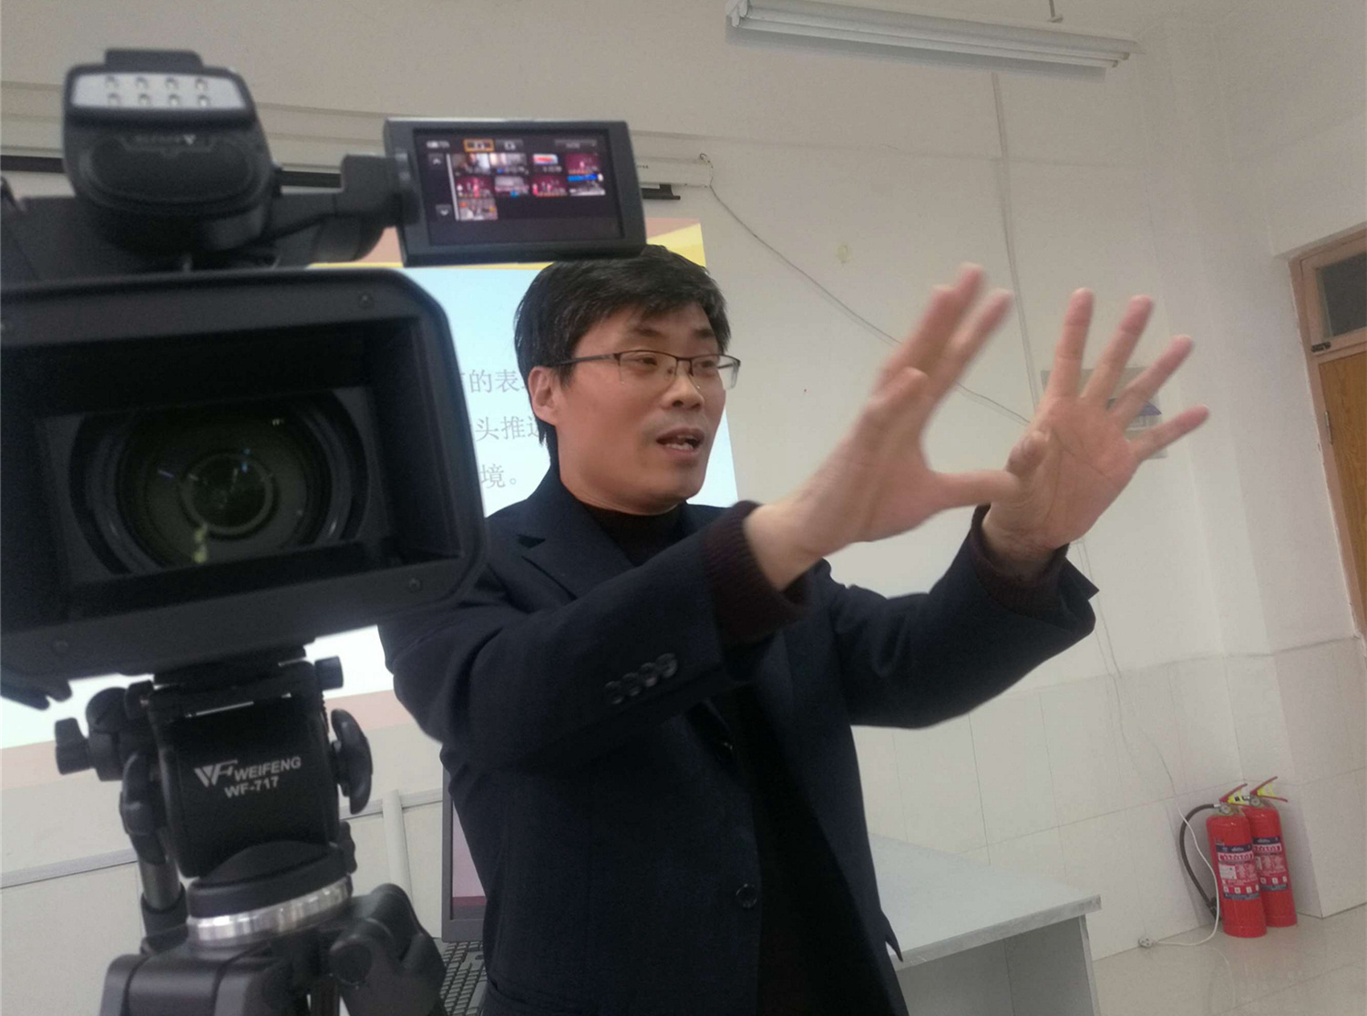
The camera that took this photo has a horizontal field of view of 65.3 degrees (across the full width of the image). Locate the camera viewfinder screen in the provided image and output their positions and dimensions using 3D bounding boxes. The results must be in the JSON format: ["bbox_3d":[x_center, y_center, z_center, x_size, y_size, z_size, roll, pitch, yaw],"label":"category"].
[{"bbox_3d":[-0.063,-0.123,0.412,0.078,0.044,0.012,-8,1,-22],"label":"camera viewfinder screen"}]

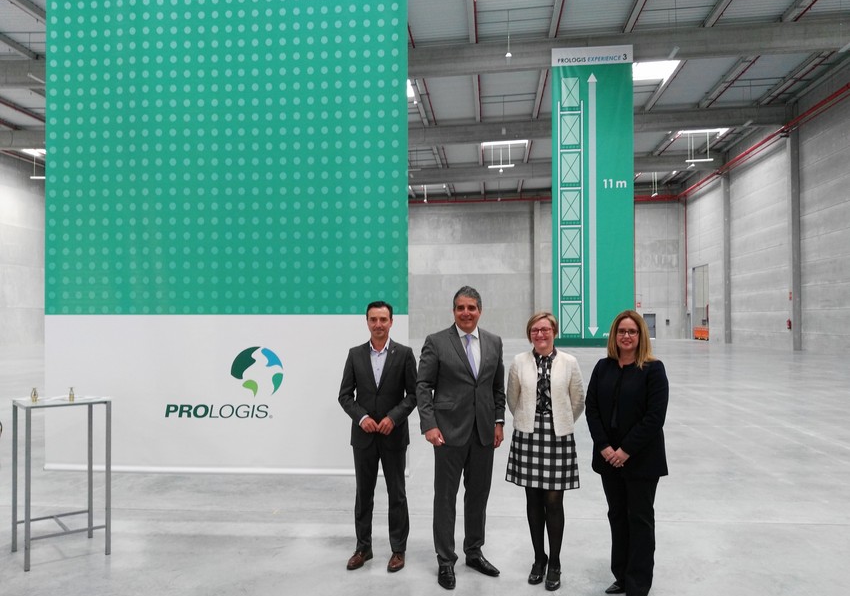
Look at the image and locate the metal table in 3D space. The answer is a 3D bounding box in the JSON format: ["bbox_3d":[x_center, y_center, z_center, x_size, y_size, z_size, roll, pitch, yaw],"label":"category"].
[{"bbox_3d":[-2.529,1.245,4.795,0.525,1.065,0.515,1,-2,-39],"label":"metal table"}]

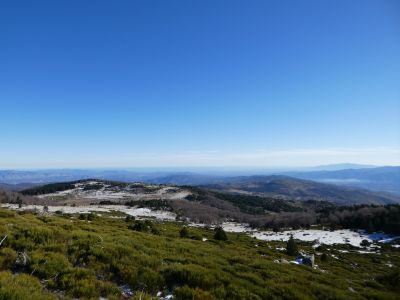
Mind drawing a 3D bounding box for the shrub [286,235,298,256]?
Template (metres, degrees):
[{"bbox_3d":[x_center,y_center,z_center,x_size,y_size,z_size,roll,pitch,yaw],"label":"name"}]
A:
[{"bbox_3d":[10.996,11.383,33.000,1.310,2.530,1.240,0,-3,0],"label":"shrub"}]

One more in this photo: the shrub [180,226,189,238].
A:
[{"bbox_3d":[-2.236,11.937,40.000,1.130,1.660,1.070,0,-3,0],"label":"shrub"}]

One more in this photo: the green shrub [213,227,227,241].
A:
[{"bbox_3d":[2.885,12.081,40.000,1.840,1.950,1.750,0,-3,0],"label":"green shrub"}]

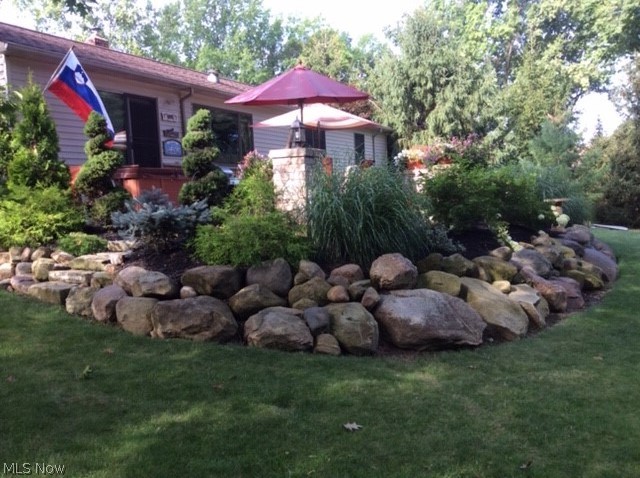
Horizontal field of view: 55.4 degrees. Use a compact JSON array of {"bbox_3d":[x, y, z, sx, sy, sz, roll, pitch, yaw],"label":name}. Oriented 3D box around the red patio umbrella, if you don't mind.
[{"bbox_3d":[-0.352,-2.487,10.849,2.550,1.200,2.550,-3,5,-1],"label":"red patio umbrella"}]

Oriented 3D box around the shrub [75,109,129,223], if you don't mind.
[{"bbox_3d":[-3.228,-1.042,9.000,0.800,1.720,0.800,-4,5,-19],"label":"shrub"}]

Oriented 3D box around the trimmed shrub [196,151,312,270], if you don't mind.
[{"bbox_3d":[-0.843,-0.375,7.500,1.380,1.420,1.250,-3,5,-6],"label":"trimmed shrub"}]

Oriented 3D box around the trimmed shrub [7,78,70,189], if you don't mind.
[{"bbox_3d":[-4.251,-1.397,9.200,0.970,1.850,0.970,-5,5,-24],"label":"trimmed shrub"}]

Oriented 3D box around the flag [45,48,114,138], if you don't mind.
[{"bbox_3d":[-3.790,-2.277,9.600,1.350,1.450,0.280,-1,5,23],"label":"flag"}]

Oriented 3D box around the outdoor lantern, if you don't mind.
[{"bbox_3d":[-0.332,-1.643,9.400,0.240,0.440,0.240,-1,5,23],"label":"outdoor lantern"}]

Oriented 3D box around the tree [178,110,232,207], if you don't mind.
[{"bbox_3d":[-1.744,-1.155,9.200,0.770,1.600,0.770,-4,5,-10],"label":"tree"}]

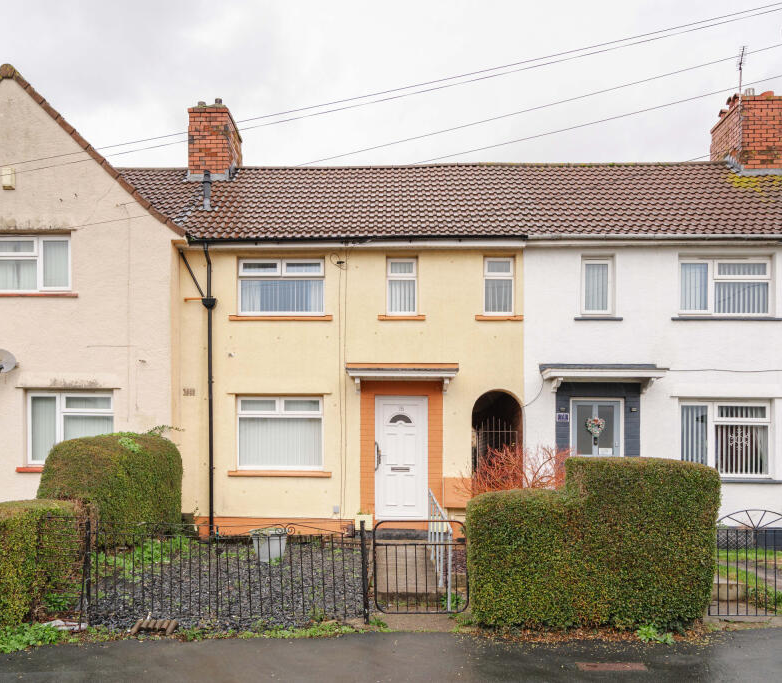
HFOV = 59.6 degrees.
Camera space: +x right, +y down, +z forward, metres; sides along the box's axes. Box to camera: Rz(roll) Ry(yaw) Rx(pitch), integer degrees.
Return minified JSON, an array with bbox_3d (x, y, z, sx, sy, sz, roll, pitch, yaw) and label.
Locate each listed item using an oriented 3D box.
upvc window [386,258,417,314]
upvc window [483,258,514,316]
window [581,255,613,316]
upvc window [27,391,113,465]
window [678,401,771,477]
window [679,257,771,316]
[{"bbox_3d":[0.185,-0.898,11.250,0.503,0.956,0.100,0,0,0],"label":"upvc window"},{"bbox_3d":[1.784,-0.902,11.250,0.503,0.964,0.100,0,0,0],"label":"upvc window"},{"bbox_3d":[3.283,-0.881,10.860,0.512,0.910,0.100,0,0,4],"label":"window"},{"bbox_3d":[-5.198,1.419,11.082,1.464,1.198,0.100,0,0,4],"label":"upvc window"},{"bbox_3d":[5.484,1.608,11.200,1.501,1.263,0.100,0,0,0],"label":"window"},{"bbox_3d":[5.250,-0.862,10.723,1.431,0.938,0.100,0,0,4],"label":"window"}]

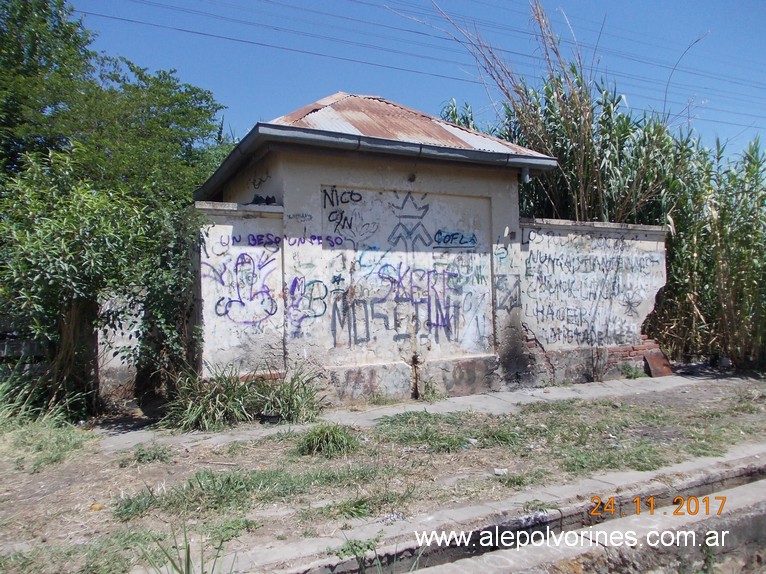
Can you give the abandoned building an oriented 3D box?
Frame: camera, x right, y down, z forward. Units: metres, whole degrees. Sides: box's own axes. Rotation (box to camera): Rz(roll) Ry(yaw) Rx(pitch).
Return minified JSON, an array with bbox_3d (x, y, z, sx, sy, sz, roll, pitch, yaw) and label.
[{"bbox_3d":[0.625,-0.709,9.792,7.497,4.341,3.773,0,-2,-27],"label":"abandoned building"}]

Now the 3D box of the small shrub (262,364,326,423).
[{"bbox_3d":[-0.959,1.118,6.713,0.588,0.549,0.529,0,-2,-27],"label":"small shrub"}]

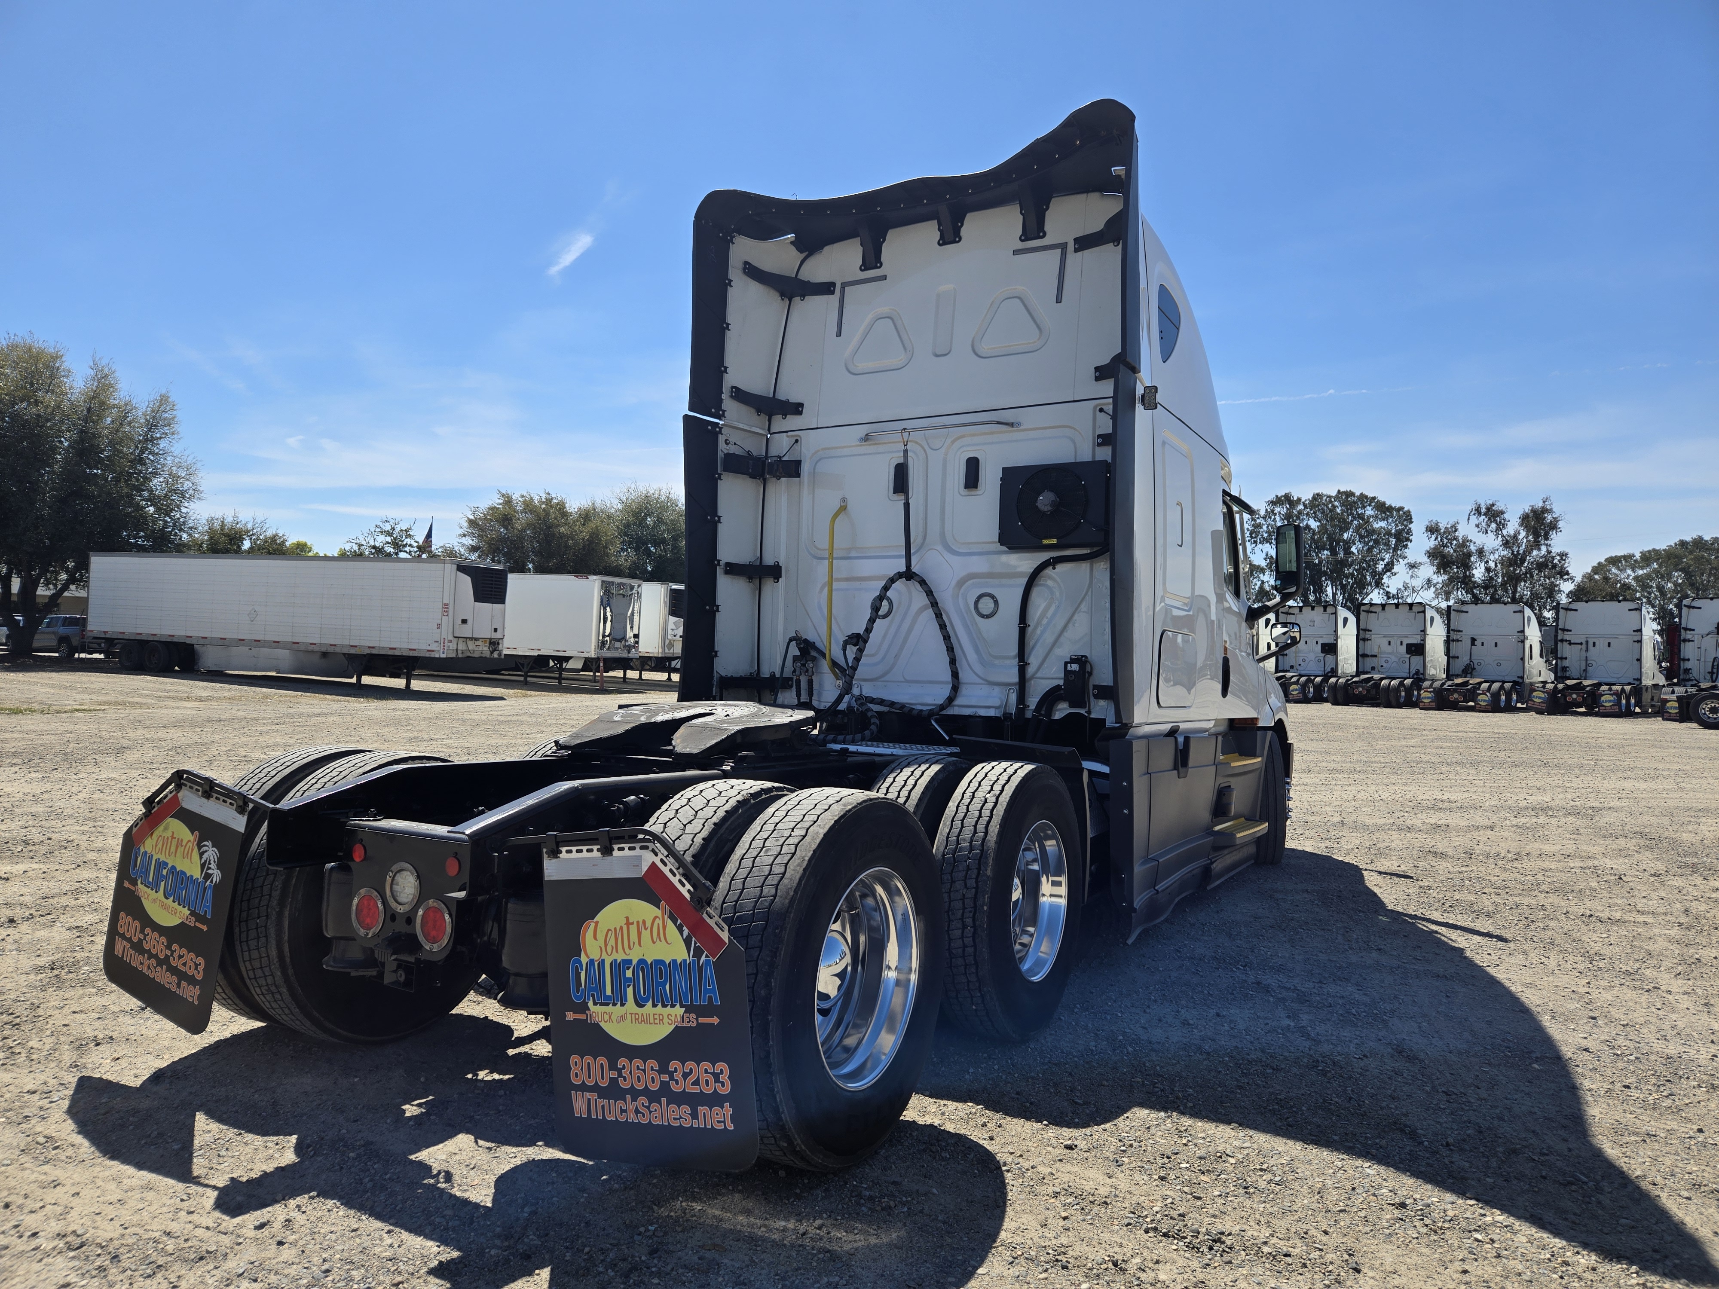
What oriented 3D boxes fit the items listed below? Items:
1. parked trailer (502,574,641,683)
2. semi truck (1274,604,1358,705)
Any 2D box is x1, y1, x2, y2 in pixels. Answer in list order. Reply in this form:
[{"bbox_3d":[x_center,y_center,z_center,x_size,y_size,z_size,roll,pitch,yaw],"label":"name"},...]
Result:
[{"bbox_3d":[-16.193,-0.673,45.087,16.150,4.057,2.600,2,0,25],"label":"parked trailer"},{"bbox_3d":[19.123,0.409,47.534,8.100,3.920,2.600,3,-2,-45],"label":"semi truck"}]

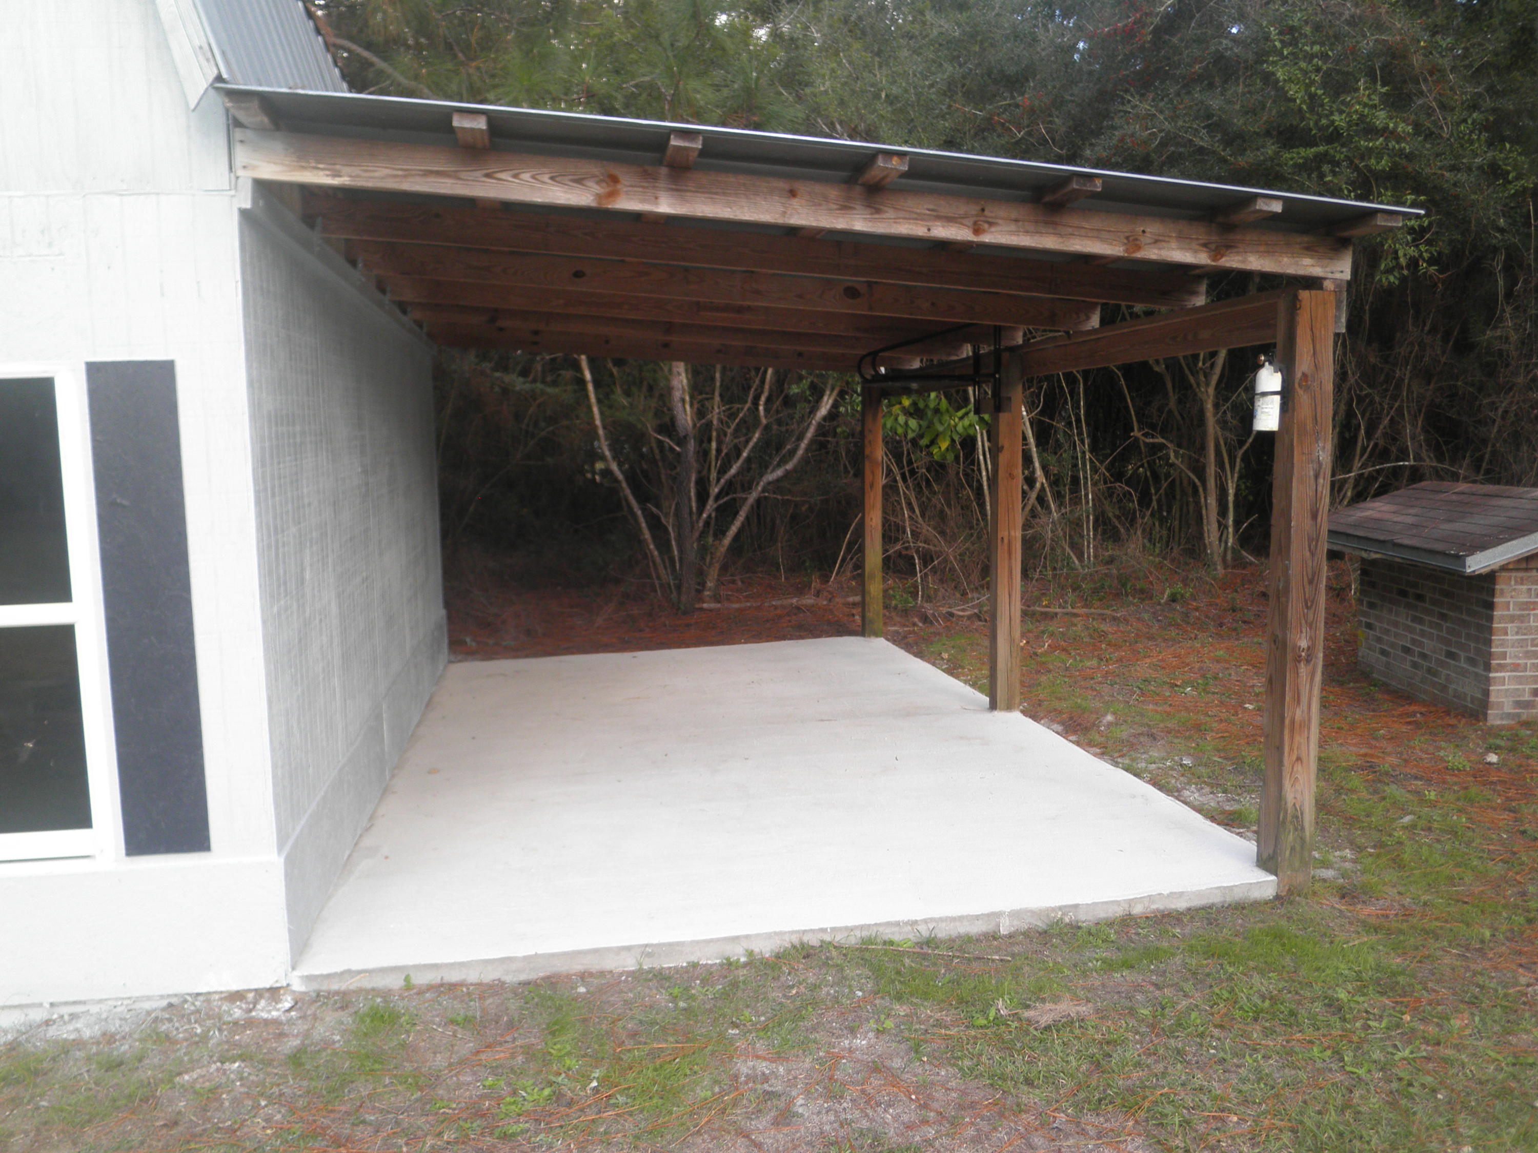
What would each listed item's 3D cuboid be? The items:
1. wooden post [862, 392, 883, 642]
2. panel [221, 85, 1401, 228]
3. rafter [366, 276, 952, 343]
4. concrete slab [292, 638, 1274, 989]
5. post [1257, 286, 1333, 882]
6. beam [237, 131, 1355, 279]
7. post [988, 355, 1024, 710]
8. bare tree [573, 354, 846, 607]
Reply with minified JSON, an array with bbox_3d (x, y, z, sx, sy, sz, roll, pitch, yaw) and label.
[{"bbox_3d":[0.864,-0.554,9.665,0.139,2.163,0.139,-2,7,-10],"label":"wooden post"},{"bbox_3d":[-0.239,-1.614,6.533,3.738,0.025,6.272,2,6,-11],"label":"panel"},{"bbox_3d":[-0.283,-1.498,6.541,3.680,0.138,0.038,2,6,-11],"label":"rafter"},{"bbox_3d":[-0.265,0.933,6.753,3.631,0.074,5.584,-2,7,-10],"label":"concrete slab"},{"bbox_3d":[1.948,0.078,4.287,0.139,2.212,0.139,-2,7,-10],"label":"post"},{"bbox_3d":[0.246,-1.179,3.743,3.680,0.138,0.038,2,6,-11],"label":"beam"},{"bbox_3d":[1.434,-0.252,6.986,0.139,2.163,0.139,-2,7,-10],"label":"post"},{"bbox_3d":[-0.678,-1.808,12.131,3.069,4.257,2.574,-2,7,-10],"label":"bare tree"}]

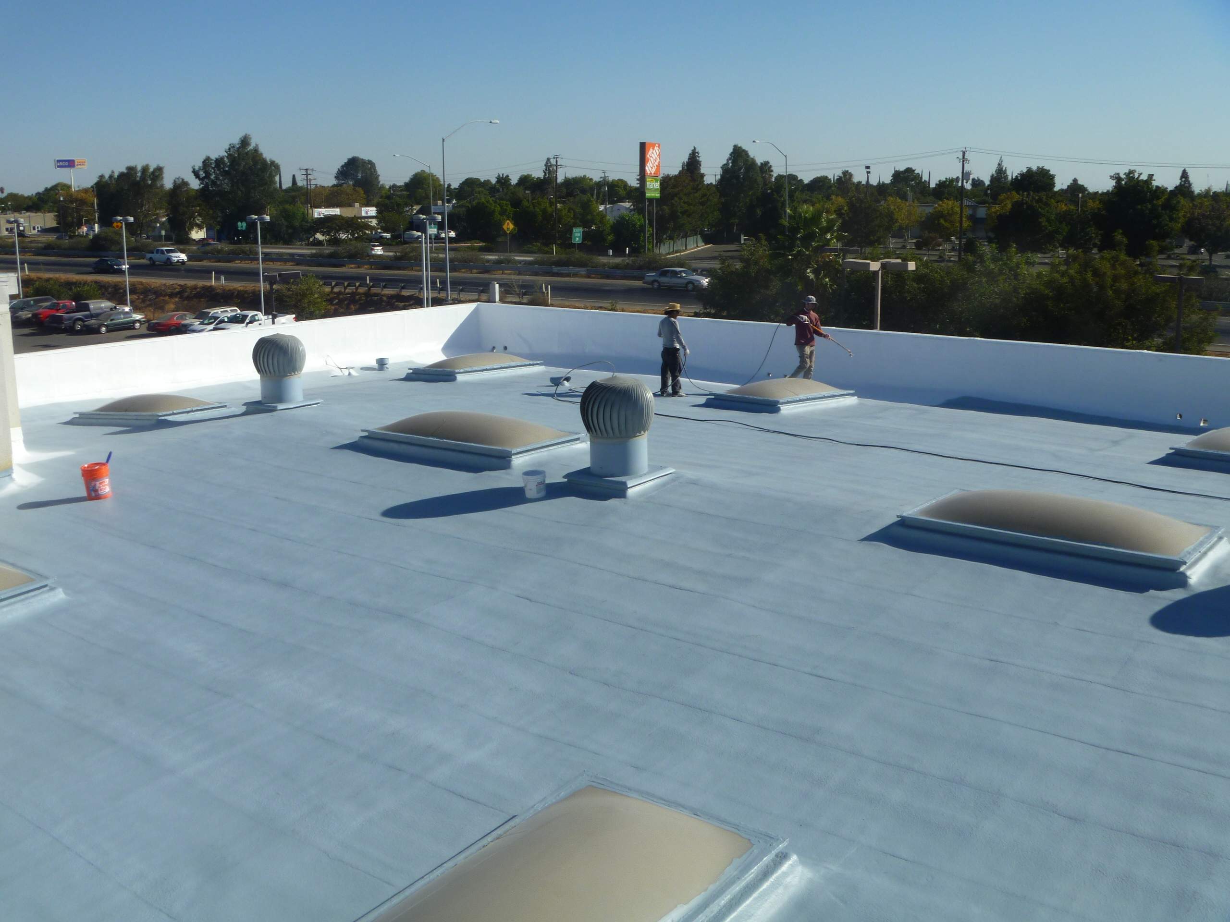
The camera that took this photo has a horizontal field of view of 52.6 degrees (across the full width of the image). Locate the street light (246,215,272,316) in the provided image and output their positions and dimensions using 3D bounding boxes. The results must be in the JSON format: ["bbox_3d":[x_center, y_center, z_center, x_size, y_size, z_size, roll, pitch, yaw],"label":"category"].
[{"bbox_3d":[-23.440,-12.743,82.277,1.850,6.850,0.850,9,15,36],"label":"street light"}]

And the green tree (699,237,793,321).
[{"bbox_3d":[5.975,-6.705,57.719,4.900,7.300,4.900,0,11,0],"label":"green tree"}]

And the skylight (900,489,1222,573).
[{"bbox_3d":[4.099,0.506,11.517,2.570,0.320,1.330,9,15,38],"label":"skylight"}]

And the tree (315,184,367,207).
[{"bbox_3d":[-63.721,-58.907,291.203,11.818,11.290,11.818,-3,13,-12],"label":"tree"}]

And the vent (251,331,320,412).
[{"bbox_3d":[-4.904,-1.303,18.292,0.810,1.110,0.810,9,14,37],"label":"vent"}]

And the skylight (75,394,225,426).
[{"bbox_3d":[-7.536,-0.893,20.193,2.450,0.430,1.310,3,12,37],"label":"skylight"}]

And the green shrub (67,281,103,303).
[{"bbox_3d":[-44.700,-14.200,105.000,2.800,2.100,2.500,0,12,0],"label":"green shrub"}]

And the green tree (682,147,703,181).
[{"bbox_3d":[14.413,-49.378,231.772,5.500,18.000,5.500,0,11,0],"label":"green tree"}]

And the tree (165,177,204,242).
[{"bbox_3d":[-60.182,-35.161,174.050,5.100,9.000,5.100,-4,13,-18],"label":"tree"}]

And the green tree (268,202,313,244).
[{"bbox_3d":[-53.532,-39.159,205.709,7.400,7.200,7.400,0,11,0],"label":"green tree"}]

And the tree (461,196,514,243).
[{"bbox_3d":[-16.827,-31.986,164.356,6.900,6.100,6.400,-1,12,-6],"label":"tree"}]

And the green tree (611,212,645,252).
[{"bbox_3d":[1.486,-26.329,142.504,3.900,4.700,3.900,0,12,1],"label":"green tree"}]

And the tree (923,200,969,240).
[{"bbox_3d":[56.532,-41.188,212.752,7.438,7.061,7.438,3,13,15],"label":"tree"}]

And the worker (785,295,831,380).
[{"bbox_3d":[3.692,-2.274,23.731,0.800,1.720,0.580,5,12,24],"label":"worker"}]

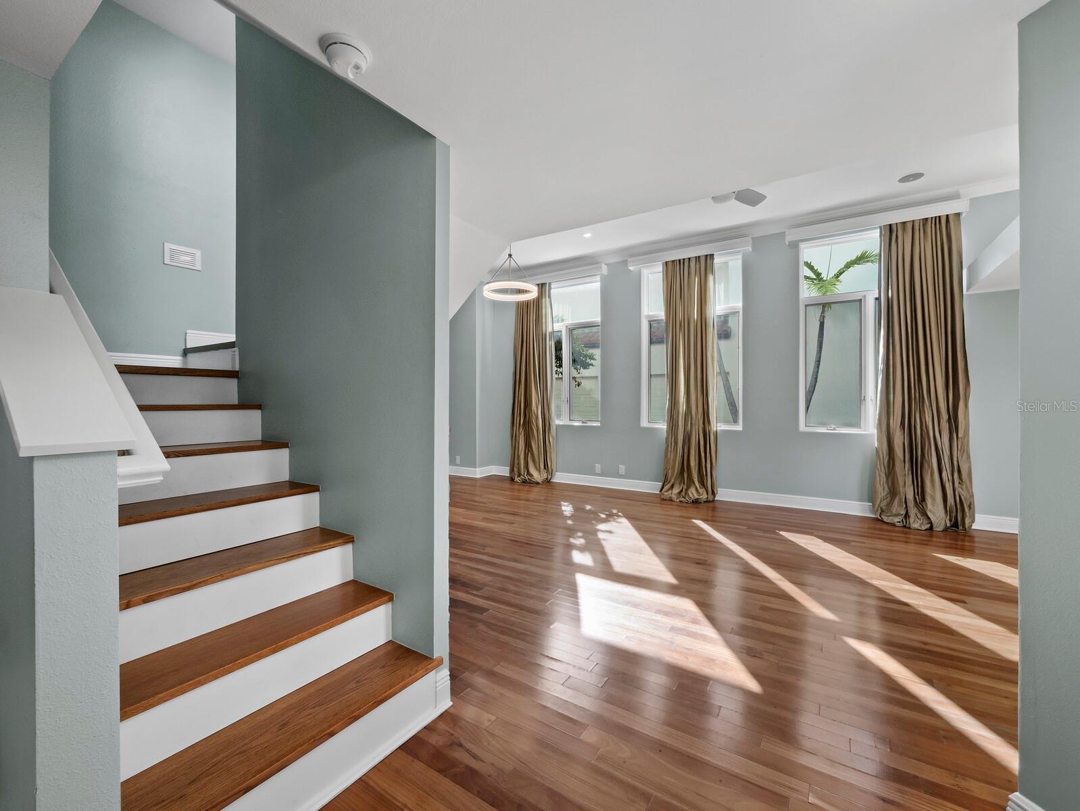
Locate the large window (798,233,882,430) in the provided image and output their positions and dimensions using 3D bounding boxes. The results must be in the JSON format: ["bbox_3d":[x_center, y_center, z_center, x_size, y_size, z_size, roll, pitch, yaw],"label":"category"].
[{"bbox_3d":[3.381,-0.759,4.481,1.236,2.095,0.090,0,0,35],"label":"large window"}]

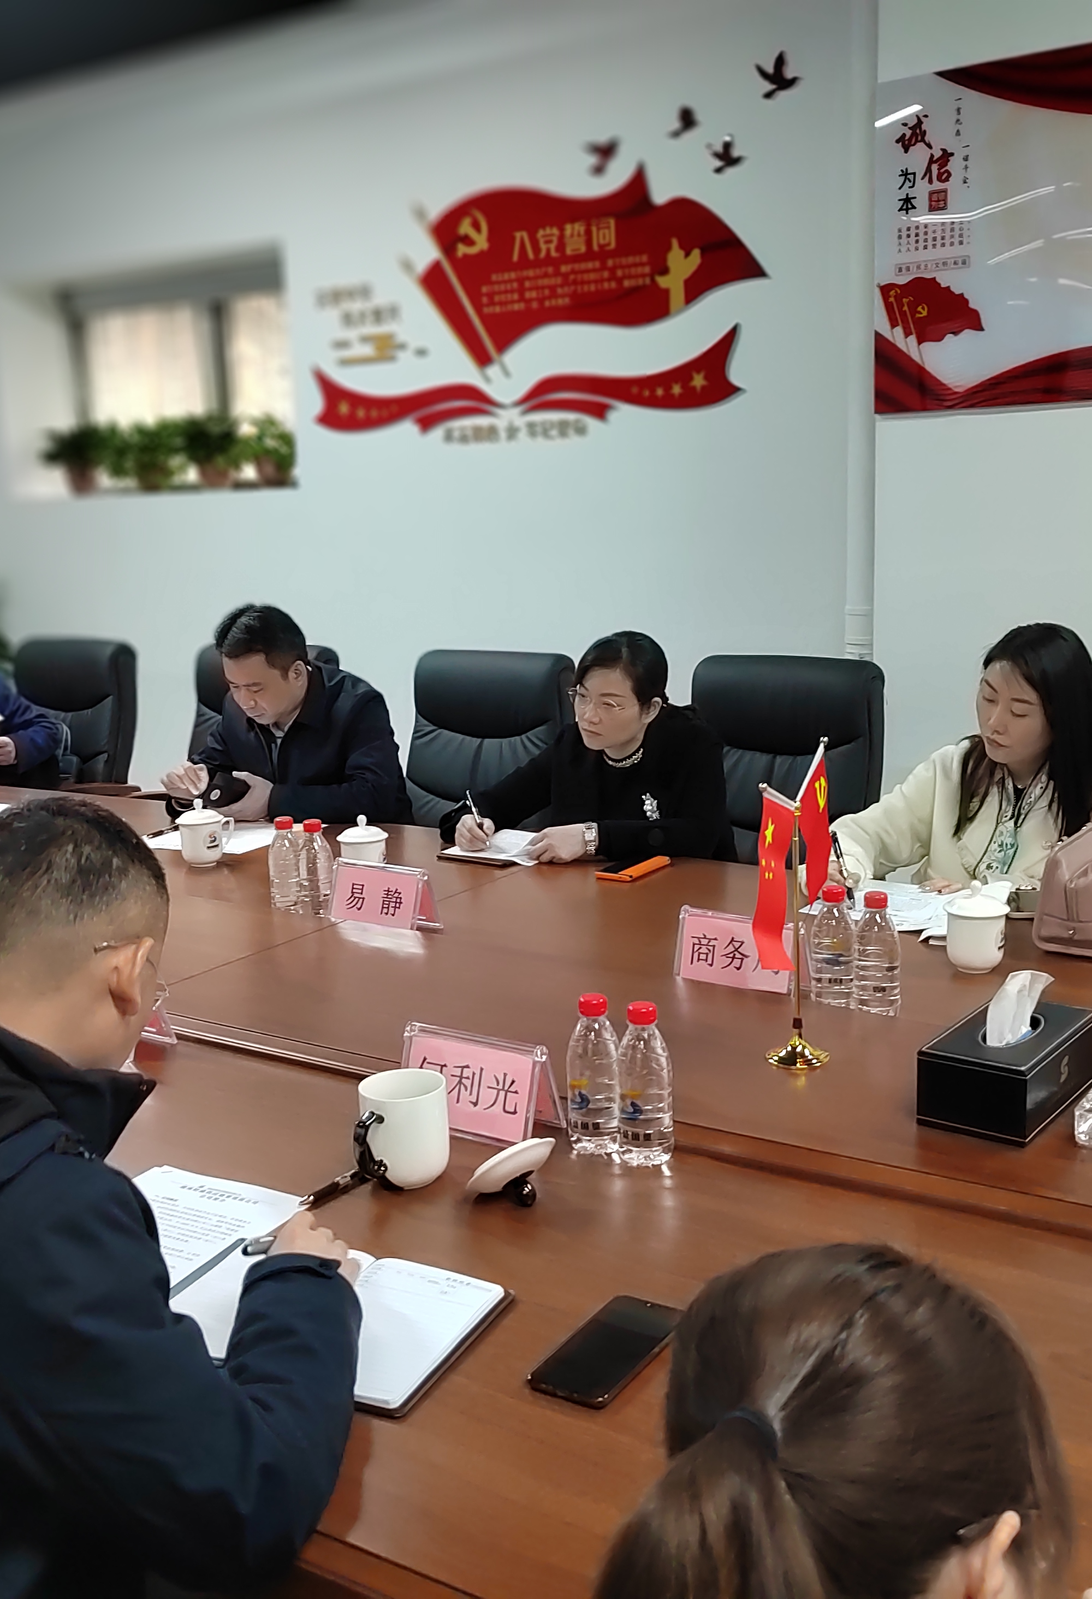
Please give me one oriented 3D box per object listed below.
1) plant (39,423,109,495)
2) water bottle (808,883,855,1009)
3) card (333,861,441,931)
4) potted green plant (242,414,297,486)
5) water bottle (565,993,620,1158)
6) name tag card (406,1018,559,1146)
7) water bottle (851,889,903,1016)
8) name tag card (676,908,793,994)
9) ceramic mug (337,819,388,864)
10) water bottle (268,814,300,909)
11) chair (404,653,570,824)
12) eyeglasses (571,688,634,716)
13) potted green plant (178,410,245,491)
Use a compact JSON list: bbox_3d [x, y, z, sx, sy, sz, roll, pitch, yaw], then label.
[{"bbox_3d":[-1.966,-1.415,5.897,0.275,0.295,0.267,5,14,30],"label":"plant"},{"bbox_3d":[0.405,0.210,1.990,0.061,0.175,0.061,5,14,31],"label":"water bottle"},{"bbox_3d":[-0.304,0.179,2.667,0.195,0.110,0.080,5,13,30],"label":"card"},{"bbox_3d":[-1.001,-1.263,5.127,0.200,0.265,0.200,-2,10,0],"label":"potted green plant"},{"bbox_3d":[0.057,0.318,1.658,0.063,0.183,0.063,-2,11,0],"label":"water bottle"},{"bbox_3d":[-0.084,0.345,1.736,0.195,0.110,0.080,4,13,30],"label":"name tag card"},{"bbox_3d":[0.494,0.227,2.111,0.063,0.183,0.063,5,13,30],"label":"water bottle"},{"bbox_3d":[0.308,0.231,2.205,0.195,0.103,0.080,5,13,35],"label":"name tag card"},{"bbox_3d":[-0.354,0.096,2.774,0.096,0.130,0.114,-1,12,7],"label":"ceramic mug"},{"bbox_3d":[-0.509,0.125,2.729,0.062,0.177,0.062,-2,10,0],"label":"water bottle"},{"bbox_3d":[-0.274,0.183,3.902,0.600,1.128,0.670,4,12,29],"label":"chair"},{"bbox_3d":[0.152,-0.215,2.978,0.140,0.045,0.135,18,22,37],"label":"eyeglasses"},{"bbox_3d":[-1.305,-1.357,5.521,0.255,0.305,0.247,5,14,30],"label":"potted green plant"}]

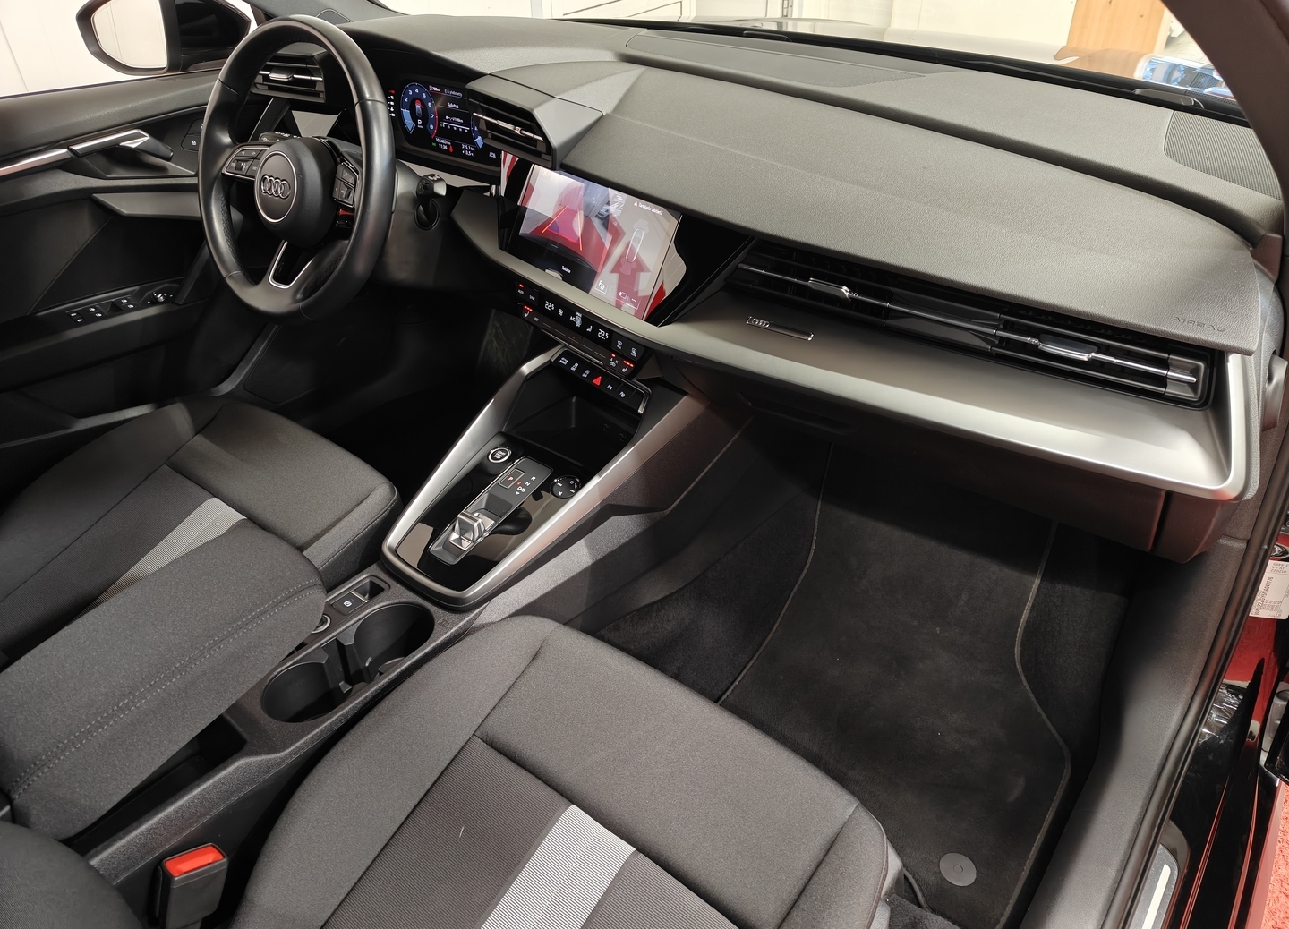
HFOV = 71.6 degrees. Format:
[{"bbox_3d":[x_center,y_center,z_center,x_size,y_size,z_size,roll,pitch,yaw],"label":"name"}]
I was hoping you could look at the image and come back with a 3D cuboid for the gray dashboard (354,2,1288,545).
[{"bbox_3d":[0.053,-0.343,1.145,1.360,0.390,0.410,22,40,31],"label":"gray dashboard"}]

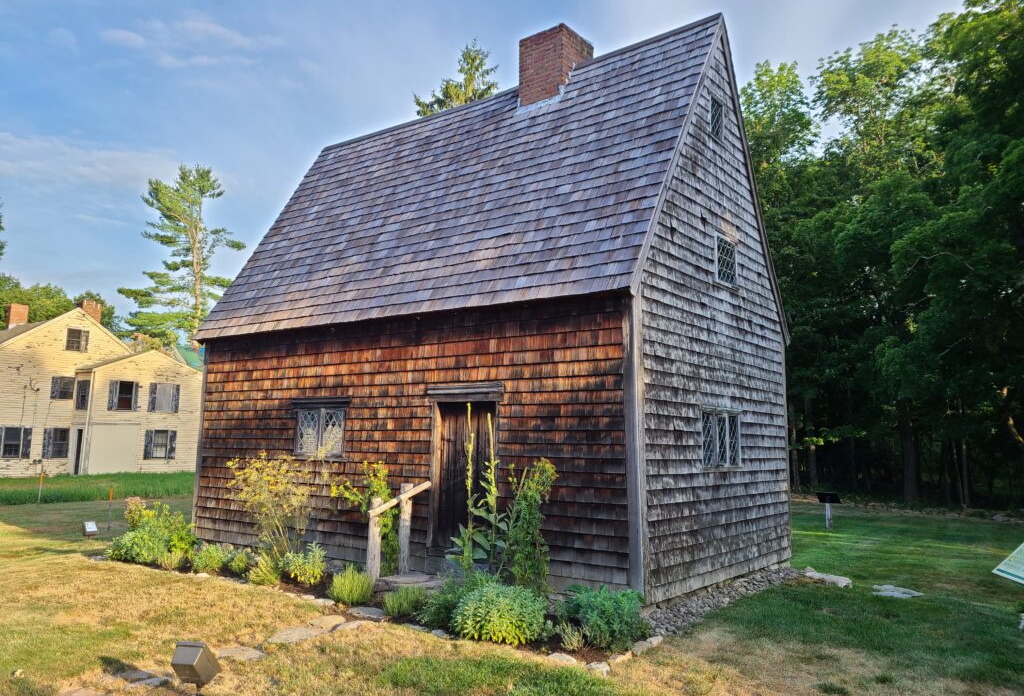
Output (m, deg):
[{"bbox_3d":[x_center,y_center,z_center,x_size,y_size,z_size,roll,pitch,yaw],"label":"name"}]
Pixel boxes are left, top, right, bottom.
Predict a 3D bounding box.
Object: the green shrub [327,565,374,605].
[{"bbox_3d":[-1.725,2.497,8.204,0.441,0.344,0.418,1,-7,0],"label":"green shrub"}]

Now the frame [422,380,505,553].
[{"bbox_3d":[-0.594,1.449,9.311,1.250,2.000,0.220,-5,-9,37],"label":"frame"}]

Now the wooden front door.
[{"bbox_3d":[-0.600,1.540,9.308,0.950,1.750,0.100,-5,-9,37],"label":"wooden front door"}]

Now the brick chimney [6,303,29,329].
[{"bbox_3d":[-25.644,-1.686,39.900,0.500,1.380,0.880,-5,-9,37],"label":"brick chimney"}]

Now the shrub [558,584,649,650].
[{"bbox_3d":[0.791,2.266,6.579,0.716,0.455,0.680,1,-7,0],"label":"shrub"}]

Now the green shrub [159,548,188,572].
[{"bbox_3d":[-4.574,2.848,10.411,0.410,0.320,0.380,-5,-9,37],"label":"green shrub"}]

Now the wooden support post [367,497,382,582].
[{"bbox_3d":[-1.523,2.138,8.520,0.120,0.960,0.120,-5,-9,37],"label":"wooden support post"}]

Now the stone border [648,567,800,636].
[{"bbox_3d":[2.709,2.825,9.041,0.580,0.120,5.000,-5,-9,37],"label":"stone border"}]

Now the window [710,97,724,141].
[{"bbox_3d":[2.572,-2.878,9.647,0.060,0.450,0.450,-5,-9,37],"label":"window"}]

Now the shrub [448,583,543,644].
[{"bbox_3d":[-0.115,2.303,6.818,0.780,0.418,0.741,1,-7,0],"label":"shrub"}]

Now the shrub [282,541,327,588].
[{"bbox_3d":[-2.472,2.566,9.207,0.466,0.442,0.443,-5,-9,37],"label":"shrub"}]

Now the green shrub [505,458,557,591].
[{"bbox_3d":[0.196,1.895,8.207,0.570,1.430,0.530,1,-7,0],"label":"green shrub"}]

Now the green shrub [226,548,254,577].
[{"bbox_3d":[-3.376,2.652,9.595,0.330,0.310,0.320,-5,-9,37],"label":"green shrub"}]

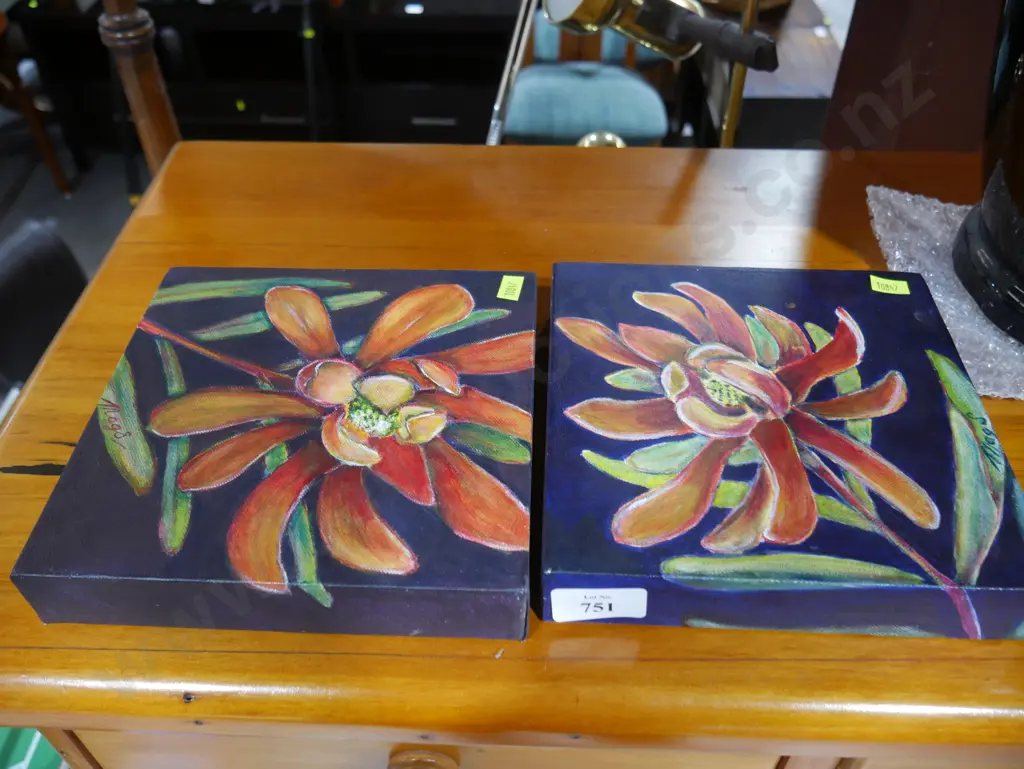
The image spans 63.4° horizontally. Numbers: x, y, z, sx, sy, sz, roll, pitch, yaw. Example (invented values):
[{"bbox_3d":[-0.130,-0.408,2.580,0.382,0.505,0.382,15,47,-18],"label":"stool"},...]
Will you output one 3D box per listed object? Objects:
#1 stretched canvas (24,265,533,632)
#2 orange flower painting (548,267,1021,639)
[{"bbox_3d":[-0.091,0.020,0.405,0.203,0.037,0.201,1,44,2],"label":"stretched canvas"},{"bbox_3d":[0.120,0.019,0.404,0.204,0.037,0.202,2,44,2],"label":"orange flower painting"}]

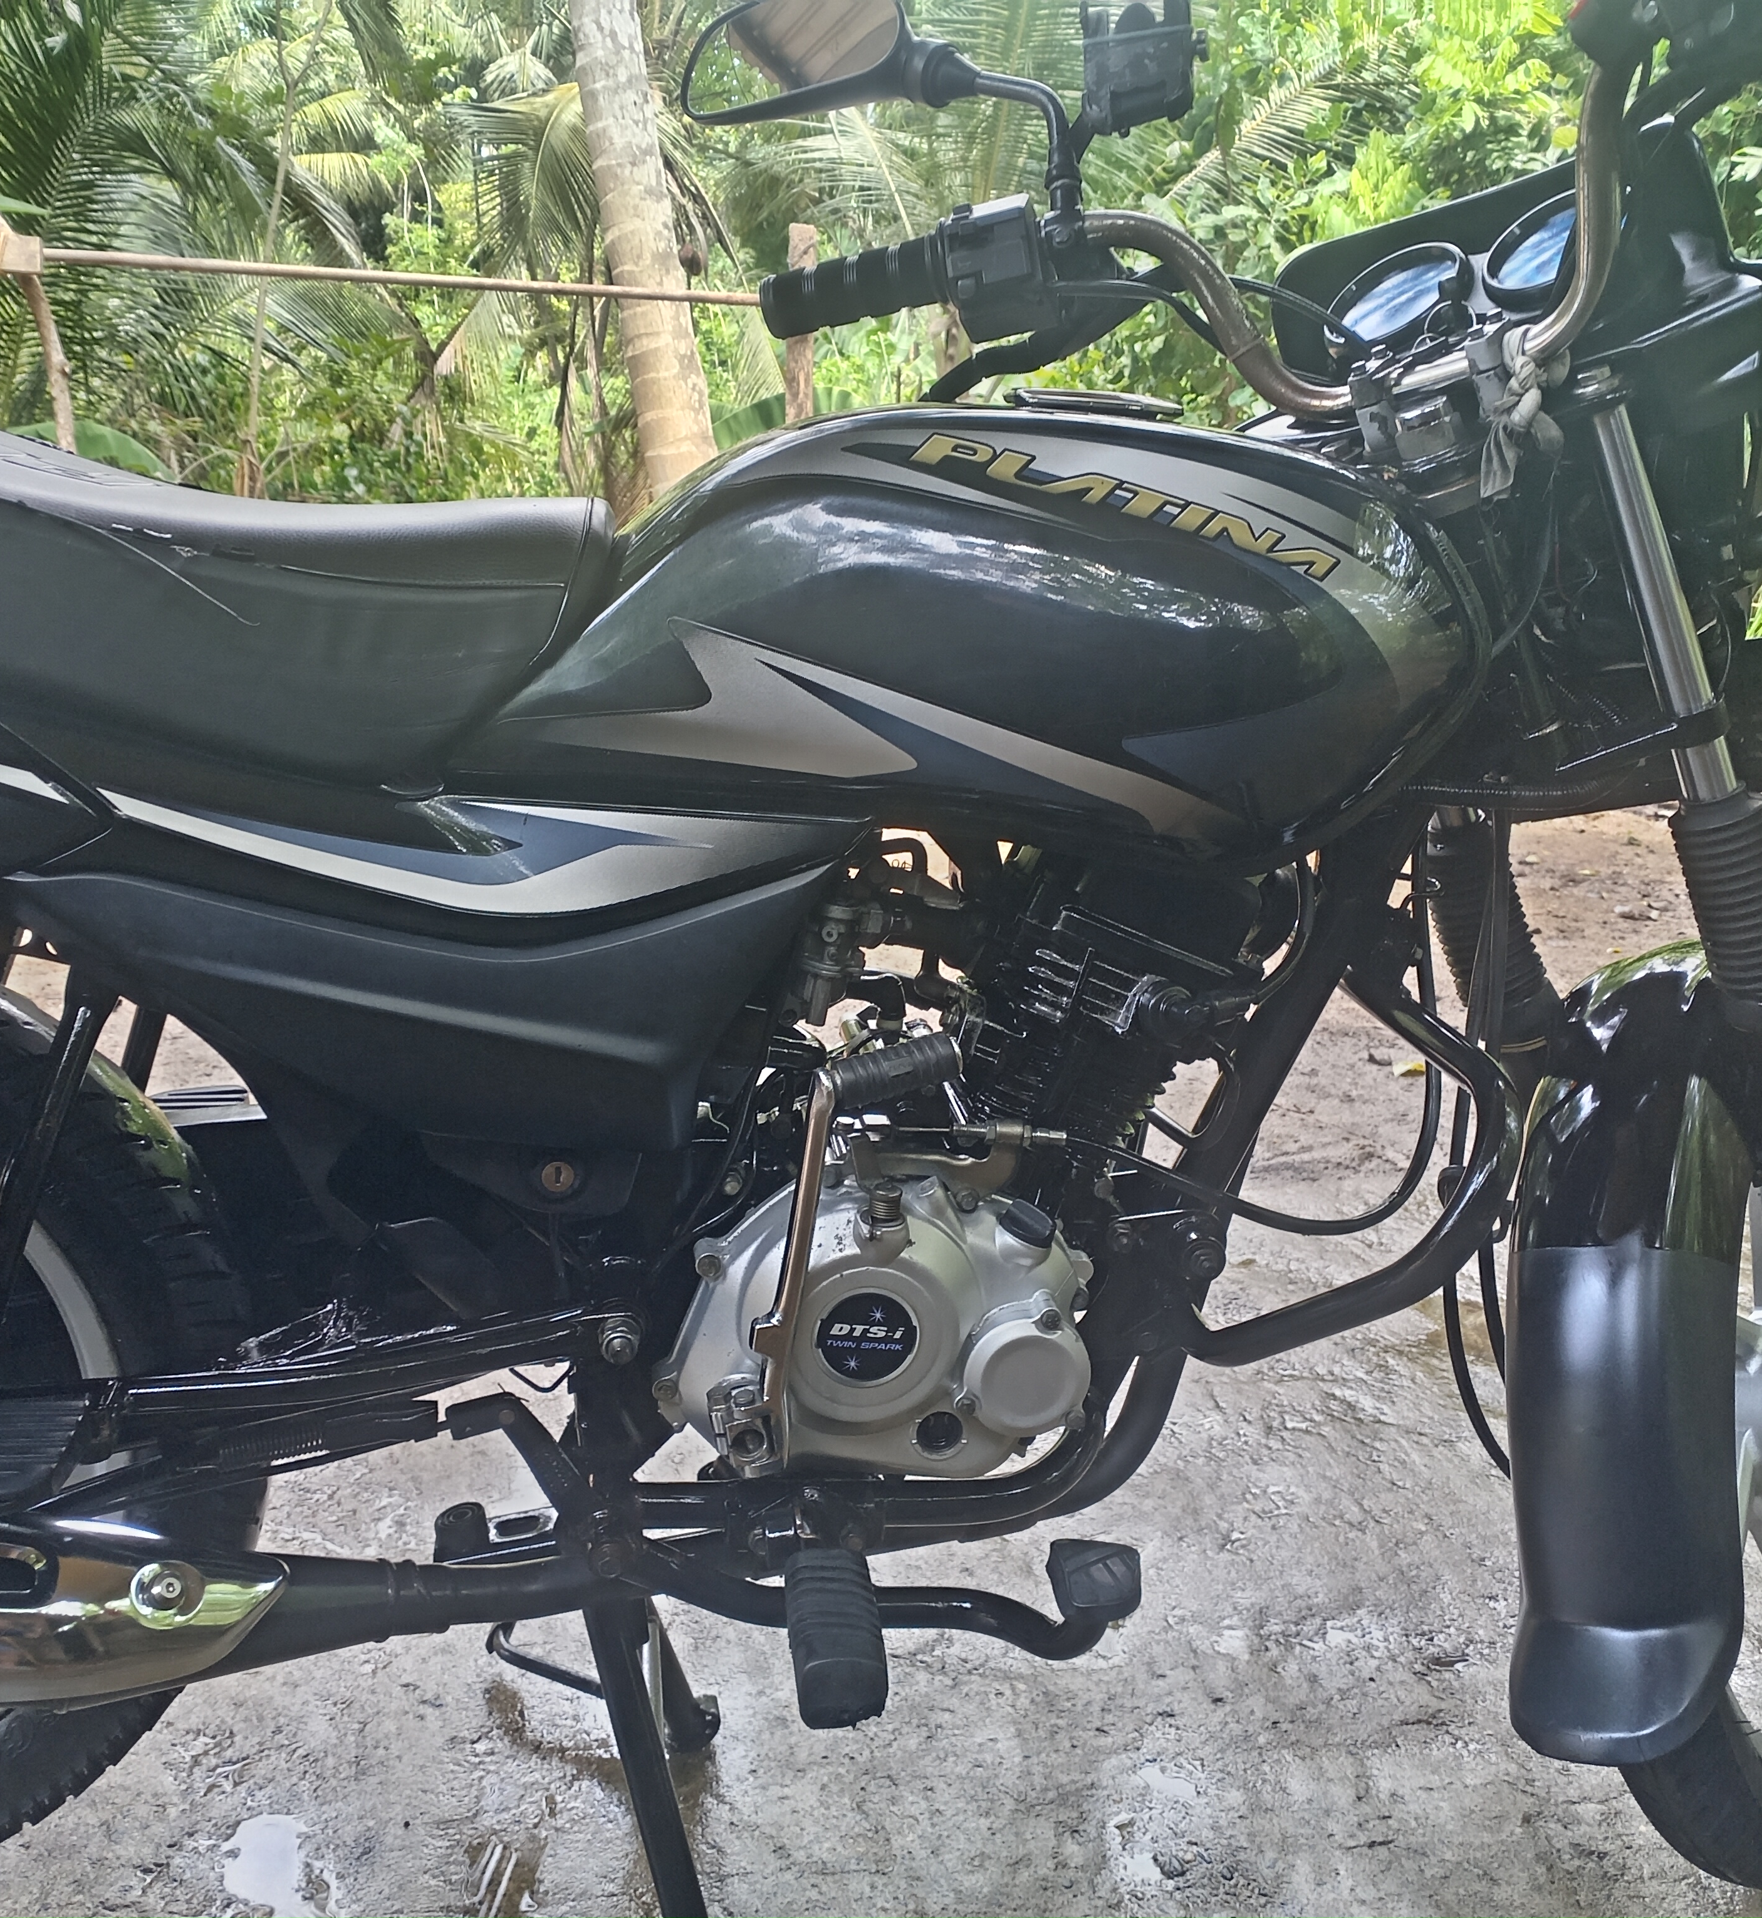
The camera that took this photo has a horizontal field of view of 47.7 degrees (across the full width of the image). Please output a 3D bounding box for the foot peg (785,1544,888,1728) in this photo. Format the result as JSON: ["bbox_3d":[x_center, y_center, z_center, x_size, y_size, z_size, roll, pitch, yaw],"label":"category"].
[{"bbox_3d":[-0.026,0.336,0.994,0.043,0.037,0.102,1,15,-7],"label":"foot peg"}]

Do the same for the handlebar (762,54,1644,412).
[{"bbox_3d":[0.251,-0.386,1.052,0.700,0.180,0.156,-9,8,41],"label":"handlebar"}]

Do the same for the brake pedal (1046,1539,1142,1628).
[{"bbox_3d":[0.109,0.312,0.999,0.042,0.030,0.048,1,15,-7],"label":"brake pedal"}]

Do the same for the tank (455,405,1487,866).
[{"bbox_3d":[0.042,-0.187,1.074,0.540,0.225,0.290,1,15,-7],"label":"tank"}]

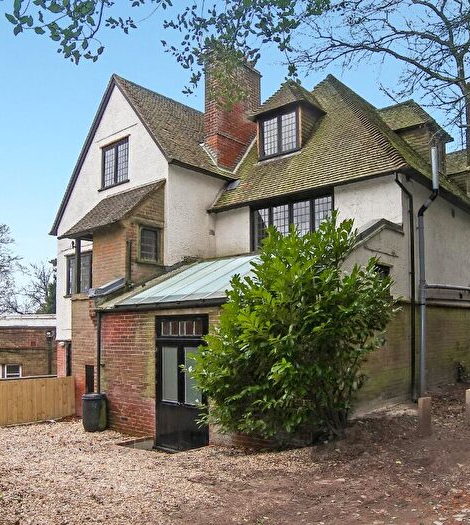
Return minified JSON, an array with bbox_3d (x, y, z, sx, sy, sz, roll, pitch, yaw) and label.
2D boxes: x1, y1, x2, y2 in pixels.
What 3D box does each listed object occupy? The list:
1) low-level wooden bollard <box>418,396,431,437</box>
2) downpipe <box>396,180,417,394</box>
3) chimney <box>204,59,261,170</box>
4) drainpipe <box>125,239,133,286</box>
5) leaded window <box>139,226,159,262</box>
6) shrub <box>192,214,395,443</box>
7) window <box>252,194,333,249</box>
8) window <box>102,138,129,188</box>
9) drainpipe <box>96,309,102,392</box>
[{"bbox_3d":[2.649,2.167,7.350,0.145,0.534,0.145,1,-6,-8],"label":"low-level wooden bollard"},{"bbox_3d":[3.589,0.507,10.960,0.130,4.769,0.580,-4,-8,42],"label":"downpipe"},{"bbox_3d":[-0.016,-4.263,15.916,0.600,3.400,2.000,-7,-10,40],"label":"chimney"},{"bbox_3d":[-2.317,0.014,11.549,0.100,1.071,0.100,-6,-8,41],"label":"drainpipe"},{"bbox_3d":[-2.022,-0.438,12.483,0.120,0.790,0.610,-7,-10,40],"label":"leaded window"},{"bbox_3d":[0.823,0.957,7.400,2.750,3.150,2.350,-1,-8,6],"label":"shrub"},{"bbox_3d":[1.331,-0.944,12.734,2.400,1.140,0.140,-7,-10,40],"label":"window"},{"bbox_3d":[-3.310,-2.744,14.587,1.200,1.200,0.140,-7,-10,40],"label":"window"},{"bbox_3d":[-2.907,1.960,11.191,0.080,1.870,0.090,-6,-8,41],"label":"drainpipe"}]

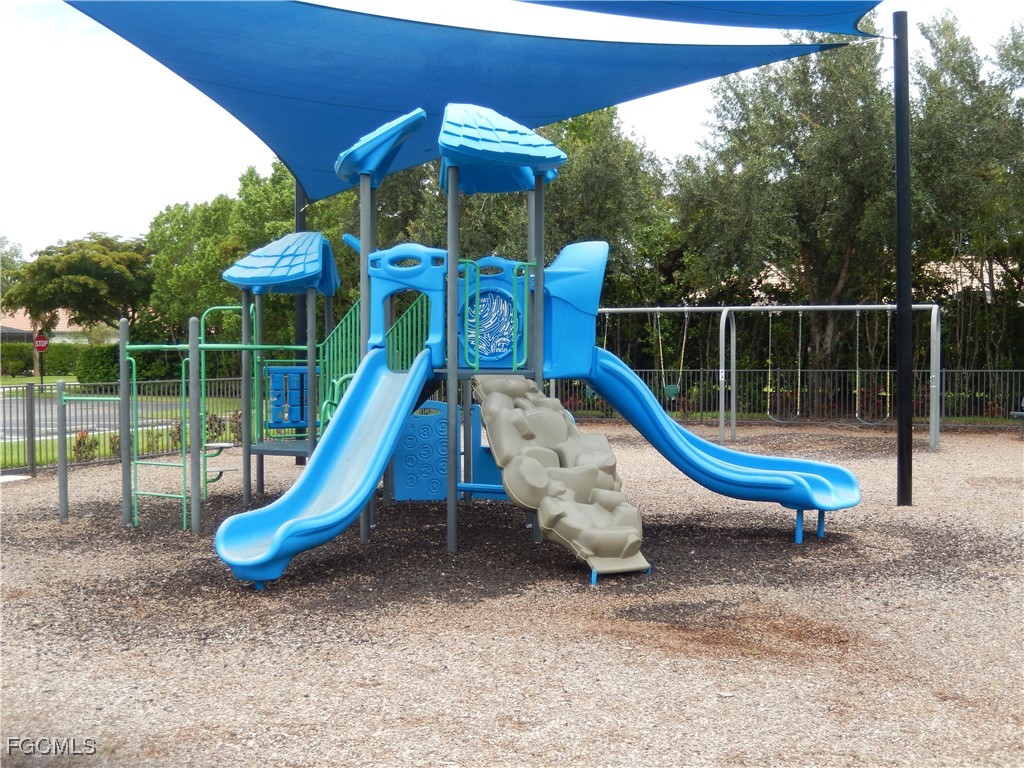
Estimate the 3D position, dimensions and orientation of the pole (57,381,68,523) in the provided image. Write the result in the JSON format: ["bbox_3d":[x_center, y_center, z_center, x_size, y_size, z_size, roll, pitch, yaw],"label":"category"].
[{"bbox_3d":[-4.476,0.676,12.078,0.095,1.422,0.095,0,2,0],"label":"pole"}]

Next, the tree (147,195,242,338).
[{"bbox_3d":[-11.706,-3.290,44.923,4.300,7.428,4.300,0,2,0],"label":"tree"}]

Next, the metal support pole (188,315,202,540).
[{"bbox_3d":[-2.969,0.393,11.351,0.095,2.029,0.095,0,2,0],"label":"metal support pole"}]

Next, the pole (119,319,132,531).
[{"bbox_3d":[-3.756,0.379,11.798,0.095,2.031,0.095,0,2,0],"label":"pole"}]

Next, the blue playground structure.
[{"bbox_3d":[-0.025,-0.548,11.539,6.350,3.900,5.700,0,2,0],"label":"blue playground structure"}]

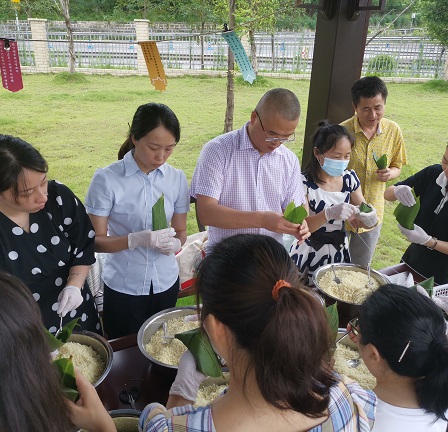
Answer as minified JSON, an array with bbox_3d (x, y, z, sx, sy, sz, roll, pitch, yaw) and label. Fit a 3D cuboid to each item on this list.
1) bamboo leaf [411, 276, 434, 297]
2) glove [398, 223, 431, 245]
[{"bbox_3d":[0.644,0.231,1.450,0.085,0.075,0.050,2,23,0],"label":"bamboo leaf"},{"bbox_3d":[0.840,0.077,1.980,0.160,0.070,0.085,15,27,-9],"label":"glove"}]

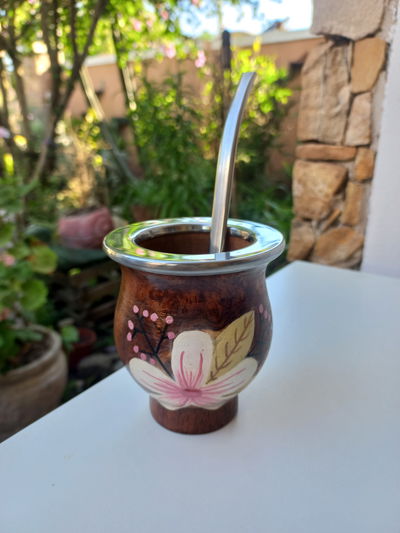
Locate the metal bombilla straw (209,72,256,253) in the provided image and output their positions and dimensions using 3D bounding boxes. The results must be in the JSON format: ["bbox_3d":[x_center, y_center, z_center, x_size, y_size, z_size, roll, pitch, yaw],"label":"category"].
[{"bbox_3d":[0.014,-0.033,0.217,0.014,0.185,0.023,5,-11,25],"label":"metal bombilla straw"}]

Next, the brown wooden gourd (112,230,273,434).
[{"bbox_3d":[-0.003,0.034,0.206,0.083,0.092,0.083,0,18,0],"label":"brown wooden gourd"}]

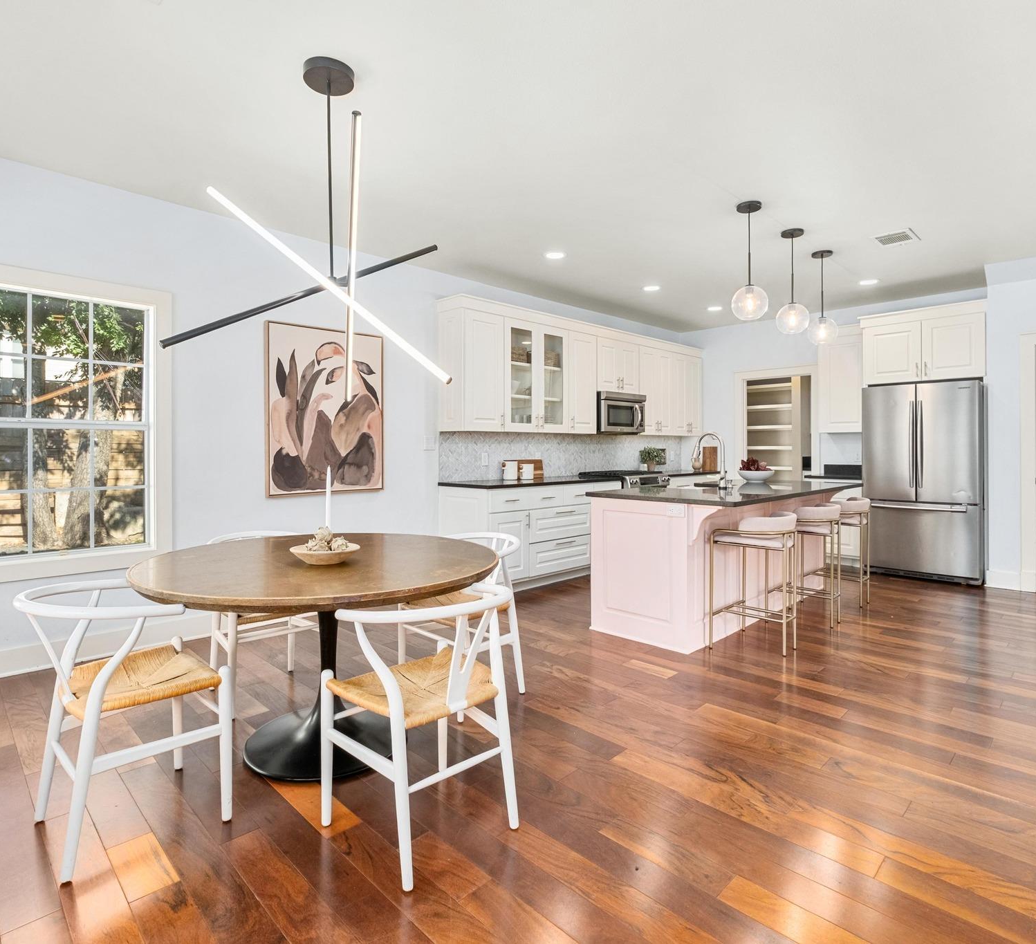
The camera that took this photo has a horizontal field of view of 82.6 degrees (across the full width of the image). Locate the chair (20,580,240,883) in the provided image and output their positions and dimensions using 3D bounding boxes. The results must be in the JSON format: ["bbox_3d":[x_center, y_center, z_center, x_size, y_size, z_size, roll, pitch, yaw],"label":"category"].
[{"bbox_3d":[-1.293,0.760,1.921,0.520,0.765,0.550,-2,2,-44],"label":"chair"}]

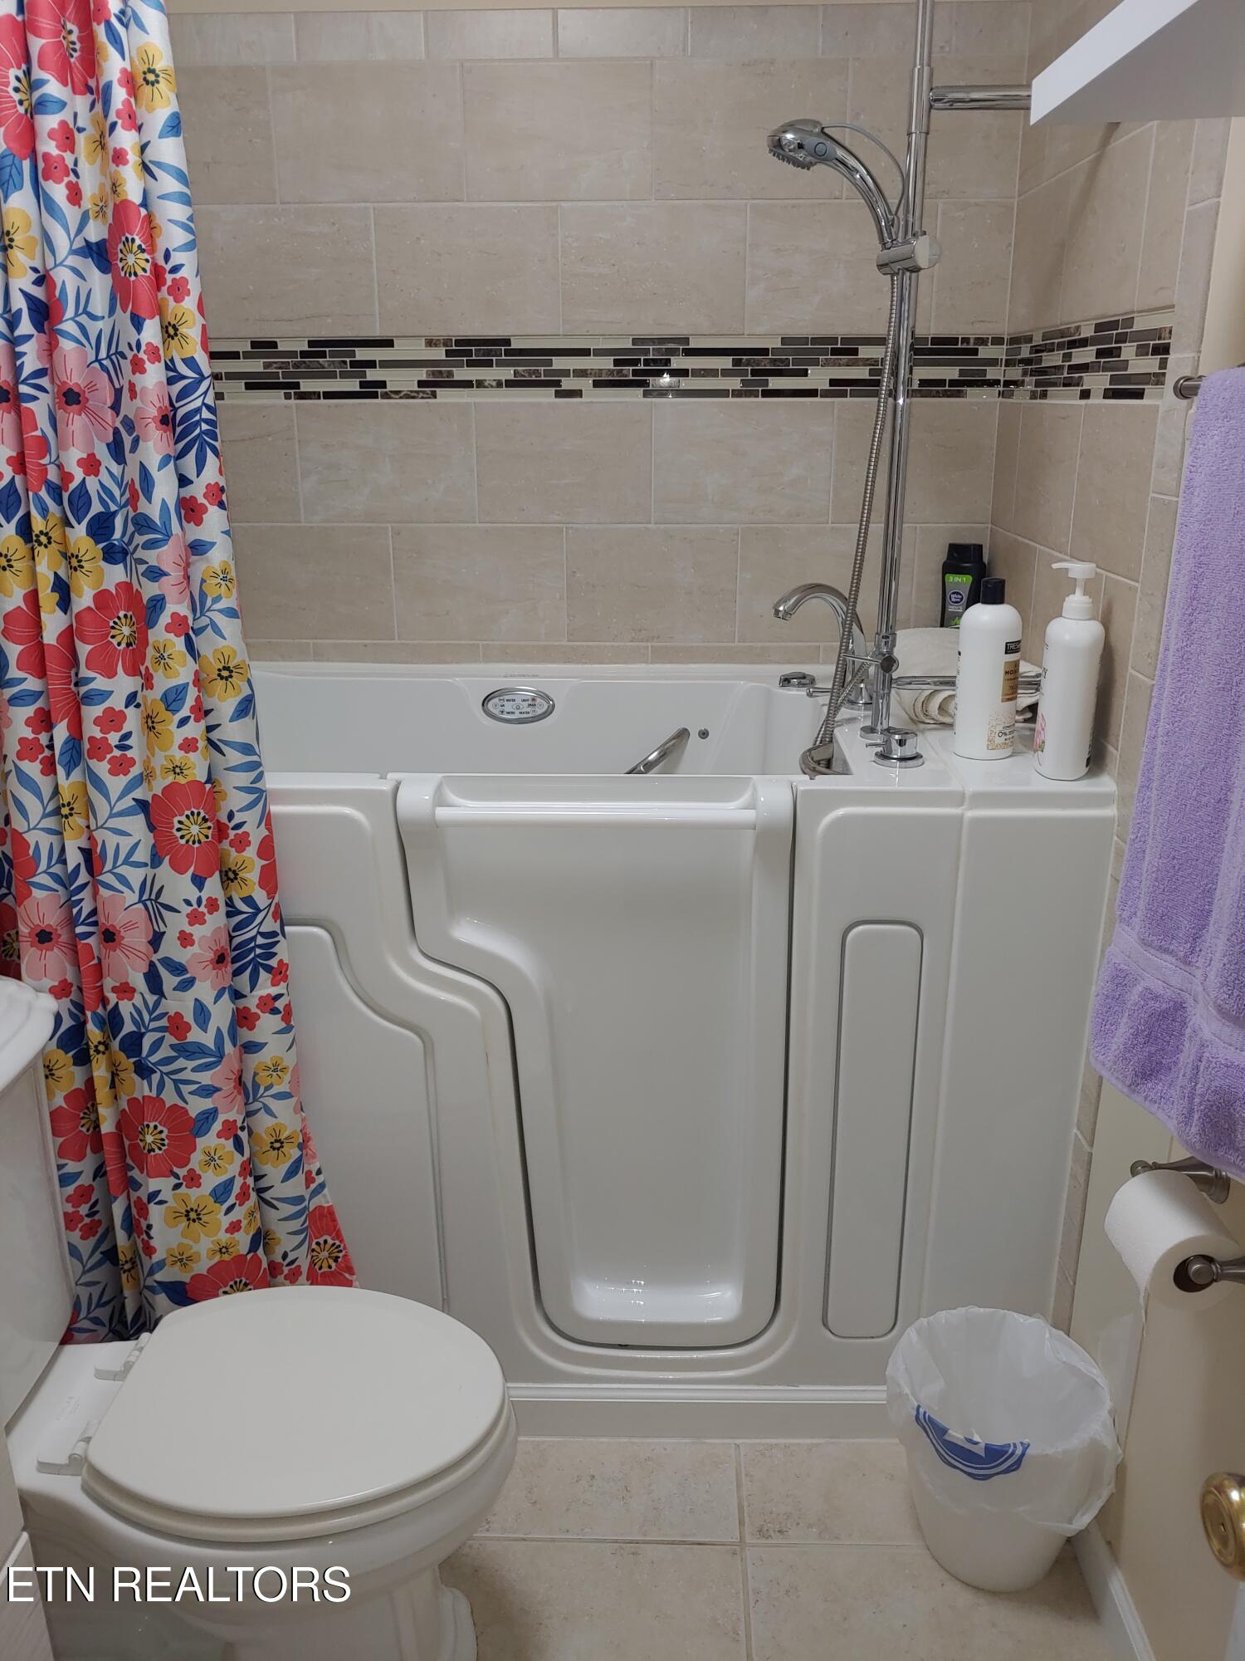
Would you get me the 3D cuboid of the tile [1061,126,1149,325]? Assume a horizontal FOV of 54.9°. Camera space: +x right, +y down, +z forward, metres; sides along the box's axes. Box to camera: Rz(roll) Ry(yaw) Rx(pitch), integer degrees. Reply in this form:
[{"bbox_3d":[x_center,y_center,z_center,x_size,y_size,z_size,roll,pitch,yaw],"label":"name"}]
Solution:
[{"bbox_3d":[0.628,-0.771,1.553,0.010,0.203,0.305,1,20,2],"label":"tile"}]

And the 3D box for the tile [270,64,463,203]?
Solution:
[{"bbox_3d":[-0.417,-1.143,1.968,0.311,0.206,0.010,1,19,2],"label":"tile"}]

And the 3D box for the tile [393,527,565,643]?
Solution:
[{"bbox_3d":[-0.251,-0.438,2.128,0.300,0.198,0.010,1,19,2],"label":"tile"}]

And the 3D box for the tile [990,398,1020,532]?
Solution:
[{"bbox_3d":[0.643,-0.606,1.993,0.010,0.203,0.137,1,20,2],"label":"tile"}]

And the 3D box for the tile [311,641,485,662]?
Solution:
[{"bbox_3d":[-0.405,-0.325,2.173,0.300,0.035,0.010,1,19,2],"label":"tile"}]

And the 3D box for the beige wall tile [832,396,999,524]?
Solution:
[{"bbox_3d":[0.503,-0.633,2.068,0.275,0.203,0.010,1,20,2],"label":"beige wall tile"}]

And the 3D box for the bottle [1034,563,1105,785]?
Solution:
[{"bbox_3d":[0.573,-0.204,1.529,0.077,0.271,0.076,3,19,9],"label":"bottle"}]

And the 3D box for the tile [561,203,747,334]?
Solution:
[{"bbox_3d":[0.053,-0.941,2.017,0.311,0.206,0.010,1,19,2],"label":"tile"}]

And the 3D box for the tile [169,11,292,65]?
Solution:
[{"bbox_3d":[-0.619,-1.249,1.893,0.203,0.067,0.010,1,20,2],"label":"tile"}]

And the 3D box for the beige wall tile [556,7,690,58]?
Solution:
[{"bbox_3d":[0.000,-1.241,1.869,0.203,0.067,0.010,1,20,2],"label":"beige wall tile"}]

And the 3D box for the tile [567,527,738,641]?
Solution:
[{"bbox_3d":[0.054,-0.446,2.172,0.311,0.206,0.010,1,19,2],"label":"tile"}]

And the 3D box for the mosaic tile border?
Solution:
[{"bbox_3d":[-0.088,-0.663,1.703,1.431,0.103,0.703,1,20,2],"label":"mosaic tile border"}]

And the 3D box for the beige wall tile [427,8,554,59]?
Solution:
[{"bbox_3d":[-0.207,-1.244,1.877,0.203,0.067,0.010,1,20,2],"label":"beige wall tile"}]

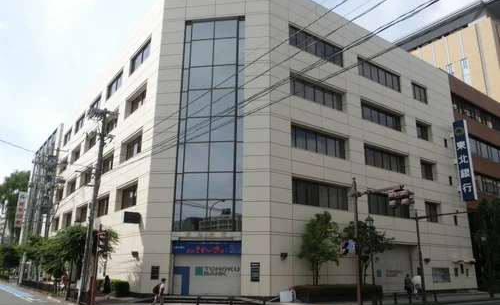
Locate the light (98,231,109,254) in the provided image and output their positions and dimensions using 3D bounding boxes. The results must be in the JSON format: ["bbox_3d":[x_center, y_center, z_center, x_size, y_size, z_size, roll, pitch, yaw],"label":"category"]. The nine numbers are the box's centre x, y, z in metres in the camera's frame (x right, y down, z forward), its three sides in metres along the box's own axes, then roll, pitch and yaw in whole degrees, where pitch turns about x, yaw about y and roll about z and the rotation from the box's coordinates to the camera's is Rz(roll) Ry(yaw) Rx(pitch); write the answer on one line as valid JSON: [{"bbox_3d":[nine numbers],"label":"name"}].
[{"bbox_3d":[-8.477,5.167,23.399,0.450,1.180,0.420,12,-20,-35],"label":"light"}]

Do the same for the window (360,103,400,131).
[{"bbox_3d":[11.954,-3.113,36.853,6.100,1.800,0.200,12,-20,-34],"label":"window"}]

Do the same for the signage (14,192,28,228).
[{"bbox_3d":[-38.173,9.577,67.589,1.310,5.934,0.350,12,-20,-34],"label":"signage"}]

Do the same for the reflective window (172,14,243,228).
[{"bbox_3d":[-3.001,-2.744,31.543,5.150,17.600,0.350,-2,-16,8],"label":"reflective window"}]

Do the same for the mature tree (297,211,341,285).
[{"bbox_3d":[4.478,6.616,26.392,2.600,5.324,2.400,1,-16,0],"label":"mature tree"}]

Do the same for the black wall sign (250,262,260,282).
[{"bbox_3d":[0.389,8.218,27.674,0.620,1.250,0.080,-2,-16,8],"label":"black wall sign"}]

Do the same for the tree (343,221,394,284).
[{"bbox_3d":[8.237,7.478,28.719,3.100,5.044,2.800,12,-20,-34],"label":"tree"}]

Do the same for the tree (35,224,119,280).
[{"bbox_3d":[-10.759,6.990,25.301,4.600,4.368,4.200,7,-17,-21],"label":"tree"}]

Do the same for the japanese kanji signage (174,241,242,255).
[{"bbox_3d":[-2.841,6.323,26.721,4.640,0.882,0.100,-2,-16,9],"label":"japanese kanji signage"}]

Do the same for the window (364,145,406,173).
[{"bbox_3d":[13.200,0.795,39.126,6.500,1.900,0.300,12,-20,-35],"label":"window"}]

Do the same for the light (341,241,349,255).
[{"bbox_3d":[5.400,5.486,23.109,0.380,0.820,0.320,12,-20,-34],"label":"light"}]

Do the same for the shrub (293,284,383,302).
[{"bbox_3d":[6.139,9.442,27.207,7.250,0.970,1.400,12,-20,-34],"label":"shrub"}]

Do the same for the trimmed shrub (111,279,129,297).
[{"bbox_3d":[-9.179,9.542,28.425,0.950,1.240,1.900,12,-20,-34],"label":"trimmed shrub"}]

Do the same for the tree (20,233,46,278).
[{"bbox_3d":[-22.366,11.412,42.410,2.700,5.400,2.700,9,-18,-27],"label":"tree"}]

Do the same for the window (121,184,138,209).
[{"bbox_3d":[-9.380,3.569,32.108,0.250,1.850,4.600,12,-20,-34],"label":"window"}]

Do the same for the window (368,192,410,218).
[{"bbox_3d":[11.813,4.628,34.291,5.900,1.750,0.200,12,-20,-34],"label":"window"}]

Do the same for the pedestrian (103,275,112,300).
[{"bbox_3d":[-9.352,8.975,26.836,0.500,1.550,0.500,12,-20,-34],"label":"pedestrian"}]

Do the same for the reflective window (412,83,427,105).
[{"bbox_3d":[17.277,-5.966,41.292,2.600,1.950,0.200,12,-20,-34],"label":"reflective window"}]

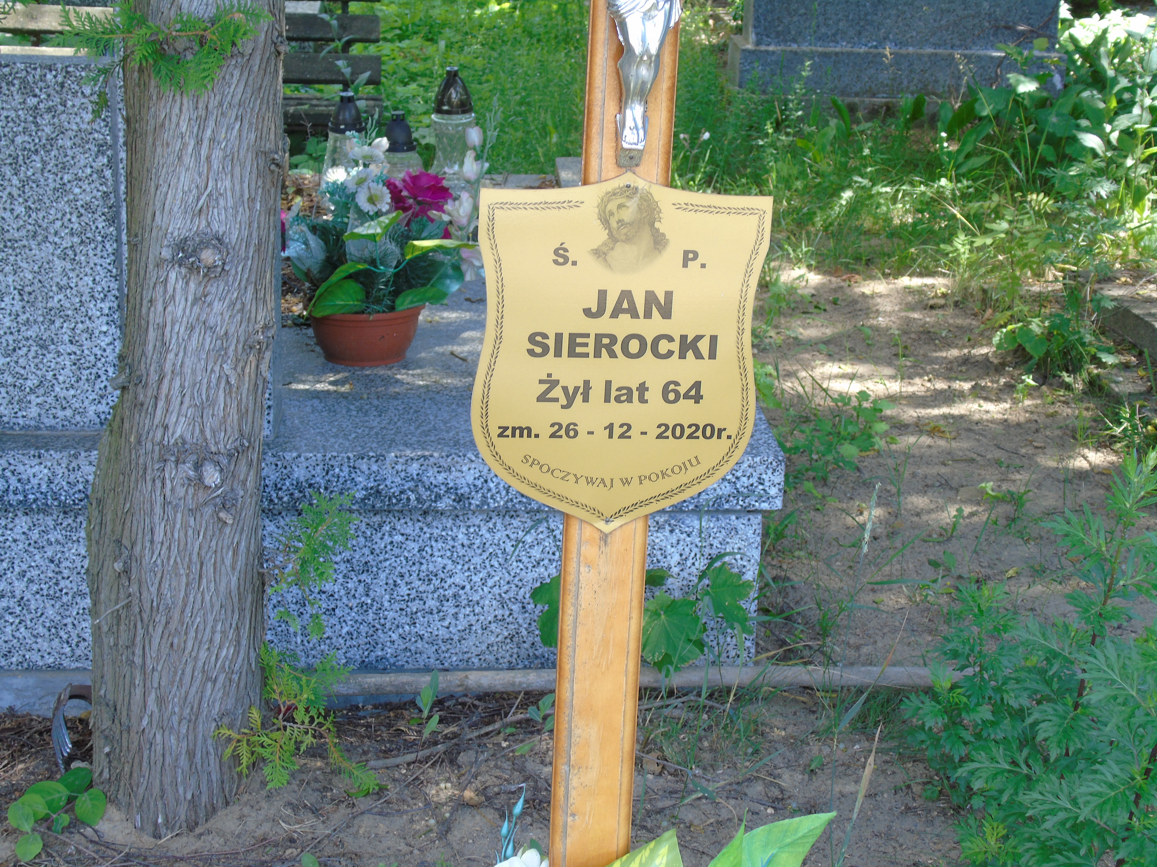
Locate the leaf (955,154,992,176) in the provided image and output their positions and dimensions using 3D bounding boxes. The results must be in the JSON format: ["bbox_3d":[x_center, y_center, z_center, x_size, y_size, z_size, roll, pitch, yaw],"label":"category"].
[{"bbox_3d":[1.238,-0.842,6.500,0.115,0.060,0.060,5,19,10],"label":"leaf"}]

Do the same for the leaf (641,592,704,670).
[{"bbox_3d":[0.125,0.275,2.880,0.100,0.095,0.055,3,18,3],"label":"leaf"}]

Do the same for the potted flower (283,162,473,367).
[{"bbox_3d":[-0.336,-0.298,3.507,0.323,0.344,0.259,1,18,0],"label":"potted flower"}]

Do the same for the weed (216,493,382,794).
[{"bbox_3d":[-0.336,0.254,2.500,0.200,0.370,0.180,-1,18,-8],"label":"weed"}]

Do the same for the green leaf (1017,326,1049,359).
[{"bbox_3d":[0.992,-0.198,4.520,0.068,0.066,0.040,6,19,12],"label":"green leaf"}]

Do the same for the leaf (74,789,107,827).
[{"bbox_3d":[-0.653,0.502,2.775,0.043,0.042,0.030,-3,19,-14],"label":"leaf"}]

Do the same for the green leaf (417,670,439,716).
[{"bbox_3d":[-0.221,0.382,3.044,0.031,0.066,0.030,1,18,0],"label":"green leaf"}]

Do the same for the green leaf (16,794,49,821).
[{"bbox_3d":[-0.646,0.442,2.450,0.038,0.030,0.024,-3,19,-15],"label":"green leaf"}]

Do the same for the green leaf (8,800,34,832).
[{"bbox_3d":[-0.654,0.449,2.430,0.032,0.032,0.022,-3,19,-16],"label":"green leaf"}]

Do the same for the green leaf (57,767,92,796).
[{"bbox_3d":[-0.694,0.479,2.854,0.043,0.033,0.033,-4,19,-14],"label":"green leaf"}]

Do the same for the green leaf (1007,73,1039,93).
[{"bbox_3d":[1.476,-1.164,6.876,0.105,0.060,0.080,1,18,0],"label":"green leaf"}]

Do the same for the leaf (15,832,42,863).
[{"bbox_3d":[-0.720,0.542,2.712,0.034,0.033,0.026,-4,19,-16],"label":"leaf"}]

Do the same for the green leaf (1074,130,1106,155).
[{"bbox_3d":[1.554,-0.885,6.300,0.095,0.075,0.055,6,19,13],"label":"green leaf"}]

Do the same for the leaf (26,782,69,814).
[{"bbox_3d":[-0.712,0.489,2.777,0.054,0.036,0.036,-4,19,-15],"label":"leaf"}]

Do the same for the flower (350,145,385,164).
[{"bbox_3d":[-0.352,-0.465,3.452,0.063,0.034,0.055,1,18,0],"label":"flower"}]

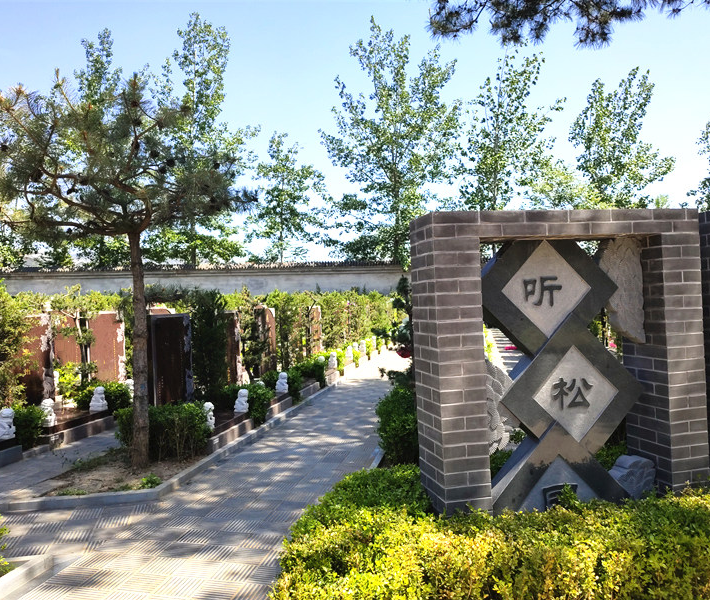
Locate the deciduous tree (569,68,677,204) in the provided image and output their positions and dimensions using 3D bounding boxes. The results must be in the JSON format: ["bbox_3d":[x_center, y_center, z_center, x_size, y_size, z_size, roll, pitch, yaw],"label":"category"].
[{"bbox_3d":[11.829,-4.553,27.499,4.500,11.270,4.500,-3,0,12],"label":"deciduous tree"}]

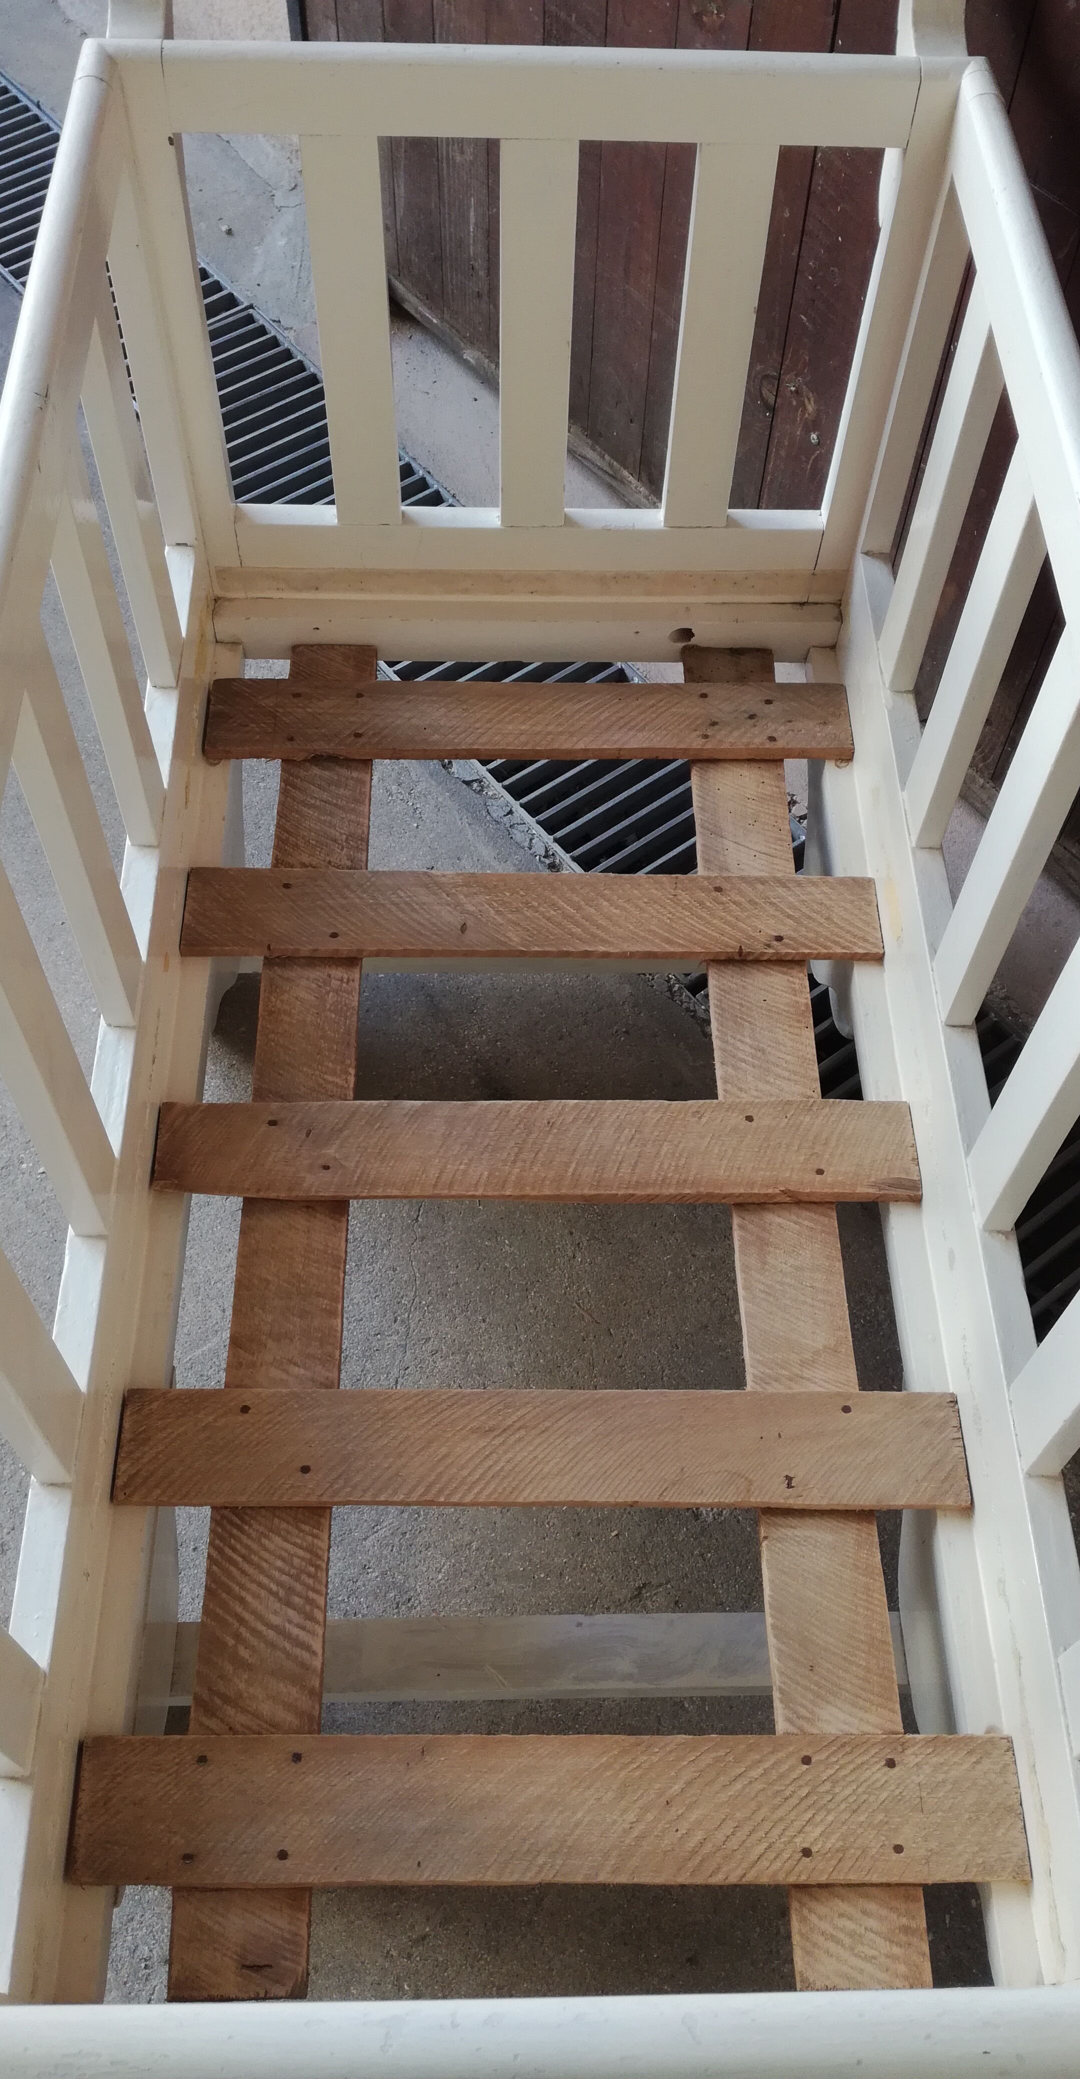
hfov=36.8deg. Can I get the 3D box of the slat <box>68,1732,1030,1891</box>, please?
[{"bbox_3d":[0.007,0.490,1.032,0.600,0.011,0.085,0,58,-1],"label":"slat"}]

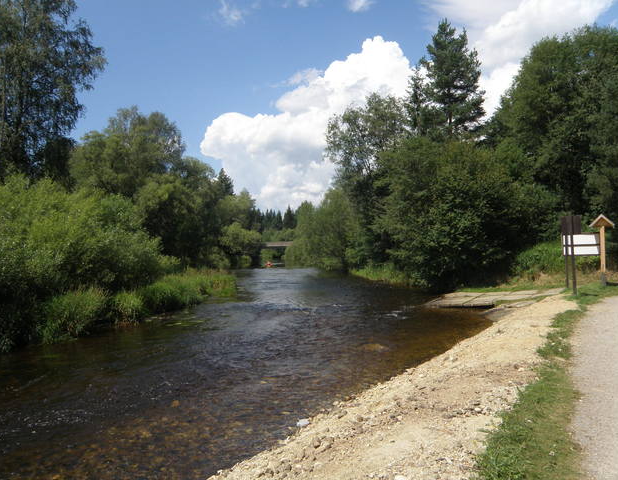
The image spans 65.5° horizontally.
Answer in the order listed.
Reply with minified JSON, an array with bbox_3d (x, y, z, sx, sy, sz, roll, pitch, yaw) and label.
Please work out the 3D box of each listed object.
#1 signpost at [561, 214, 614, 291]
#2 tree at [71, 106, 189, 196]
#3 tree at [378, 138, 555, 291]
[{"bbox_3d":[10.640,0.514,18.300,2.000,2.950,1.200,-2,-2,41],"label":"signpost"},{"bbox_3d":[-14.348,-3.913,38.000,9.300,13.300,8.800,-1,-2,0],"label":"tree"},{"bbox_3d":[8.846,-1.432,27.000,9.600,8.600,8.200,-1,-2,0],"label":"tree"}]

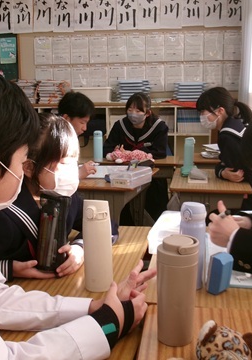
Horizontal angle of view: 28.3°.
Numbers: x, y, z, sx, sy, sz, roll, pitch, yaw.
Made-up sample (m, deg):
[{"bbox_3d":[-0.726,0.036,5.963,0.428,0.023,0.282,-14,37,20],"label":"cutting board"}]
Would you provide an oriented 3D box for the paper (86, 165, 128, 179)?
[{"bbox_3d":[-0.107,-0.049,2.885,0.260,0.004,0.360,3,11,15],"label":"paper"}]

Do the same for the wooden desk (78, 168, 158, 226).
[{"bbox_3d":[-0.078,0.328,2.785,0.400,0.700,0.600,3,11,15],"label":"wooden desk"}]

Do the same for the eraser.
[{"bbox_3d":[0.227,0.222,1.211,0.050,0.092,0.042,-5,15,-43],"label":"eraser"}]

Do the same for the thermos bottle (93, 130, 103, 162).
[{"bbox_3d":[-0.185,-0.221,3.273,0.063,0.197,0.063,0,11,0],"label":"thermos bottle"}]

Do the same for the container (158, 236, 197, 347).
[{"bbox_3d":[0.101,0.214,0.966,0.077,0.197,0.077,0,11,0],"label":"container"}]

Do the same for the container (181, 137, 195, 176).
[{"bbox_3d":[0.349,-0.132,2.797,0.065,0.206,0.065,0,11,0],"label":"container"}]

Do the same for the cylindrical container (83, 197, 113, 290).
[{"bbox_3d":[-0.068,0.157,1.209,0.066,0.217,0.070,0,11,0],"label":"cylindrical container"}]

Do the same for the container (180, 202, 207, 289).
[{"bbox_3d":[0.165,0.161,1.220,0.065,0.209,0.070,0,11,0],"label":"container"}]

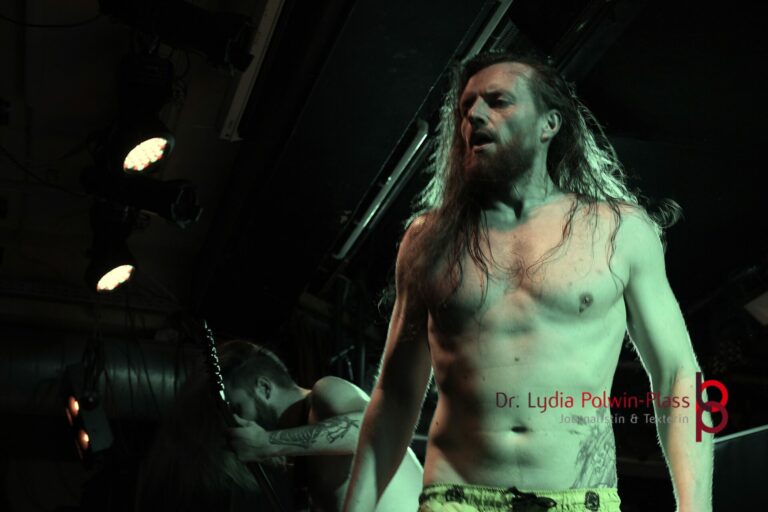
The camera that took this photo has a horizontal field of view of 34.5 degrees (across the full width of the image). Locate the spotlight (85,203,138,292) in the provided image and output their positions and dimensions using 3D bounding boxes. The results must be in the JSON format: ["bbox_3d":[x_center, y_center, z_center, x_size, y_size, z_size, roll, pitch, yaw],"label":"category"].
[{"bbox_3d":[-1.178,-0.045,5.350,0.240,0.380,0.240,3,-23,-7],"label":"spotlight"}]

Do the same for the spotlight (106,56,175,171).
[{"bbox_3d":[-0.872,-0.509,4.450,0.240,0.380,0.240,3,-23,-7],"label":"spotlight"}]

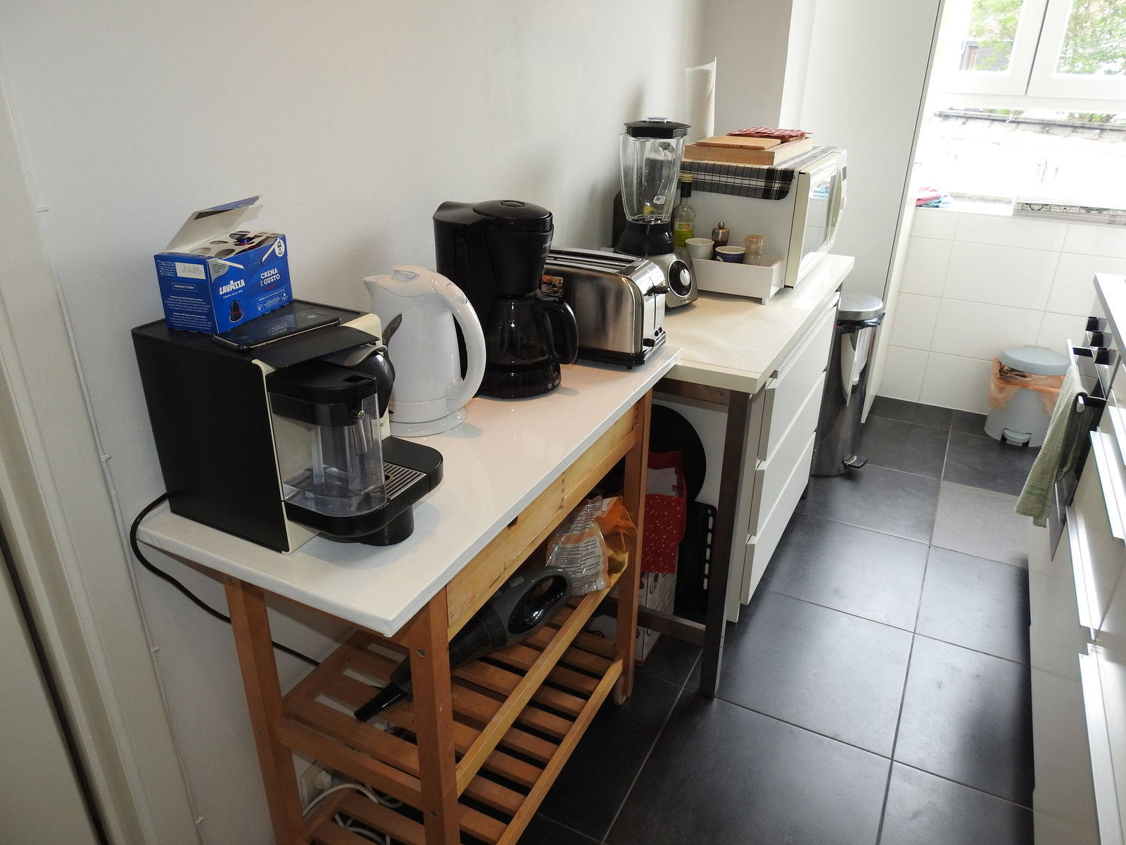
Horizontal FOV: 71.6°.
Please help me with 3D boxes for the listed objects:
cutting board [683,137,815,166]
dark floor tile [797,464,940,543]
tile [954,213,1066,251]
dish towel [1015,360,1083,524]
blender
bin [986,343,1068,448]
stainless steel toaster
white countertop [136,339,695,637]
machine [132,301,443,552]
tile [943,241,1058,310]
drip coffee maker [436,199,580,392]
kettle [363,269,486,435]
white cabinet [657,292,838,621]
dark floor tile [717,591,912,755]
[{"bbox_3d":[0.576,-0.854,2.433,0.277,0.038,0.480,12,28,25],"label":"cutting board"},{"bbox_3d":[1.117,0.266,2.903,0.500,0.010,0.500,12,28,25],"label":"dark floor tile"},{"bbox_3d":[1.859,-0.792,3.252,0.403,0.116,0.010,14,28,28],"label":"tile"},{"bbox_3d":[1.223,0.059,1.946,0.075,0.405,0.260,12,28,25],"label":"dish towel"},{"bbox_3d":[0.255,-0.550,2.042,0.205,0.452,0.205,21,32,39],"label":"blender"},{"bbox_3d":[1.929,-0.108,3.252,0.255,0.375,0.265,13,28,26],"label":"bin"},{"bbox_3d":[0.029,-0.257,1.671,0.405,0.188,0.168,12,28,25],"label":"stainless steel toaster"},{"bbox_3d":[-0.153,0.002,1.356,0.425,0.023,1.000,12,27,24],"label":"white countertop"},{"bbox_3d":[-0.338,0.003,1.019,0.342,0.258,0.200,12,27,25],"label":"machine"},{"bbox_3d":[1.859,-0.625,3.329,0.403,0.251,0.010,14,28,28],"label":"tile"},{"bbox_3d":[-0.107,-0.235,1.442,0.295,0.340,0.185,11,27,22],"label":"drip coffee maker"},{"bbox_3d":[-0.229,-0.125,1.296,0.240,0.263,0.165,12,28,25],"label":"kettle"},{"bbox_3d":[0.500,0.029,2.492,0.480,0.780,0.800,12,28,25],"label":"white cabinet"},{"bbox_3d":[0.652,0.642,2.107,0.502,0.010,0.502,12,28,25],"label":"dark floor tile"}]

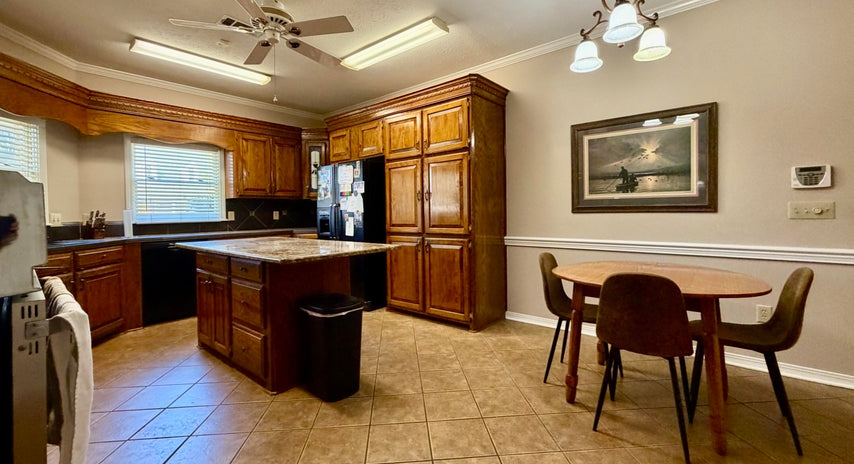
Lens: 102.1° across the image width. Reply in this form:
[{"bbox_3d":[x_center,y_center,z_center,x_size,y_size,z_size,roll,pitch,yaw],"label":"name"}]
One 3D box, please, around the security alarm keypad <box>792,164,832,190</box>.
[{"bbox_3d":[2.518,-0.358,2.266,0.170,0.141,0.030,2,4,40],"label":"security alarm keypad"}]

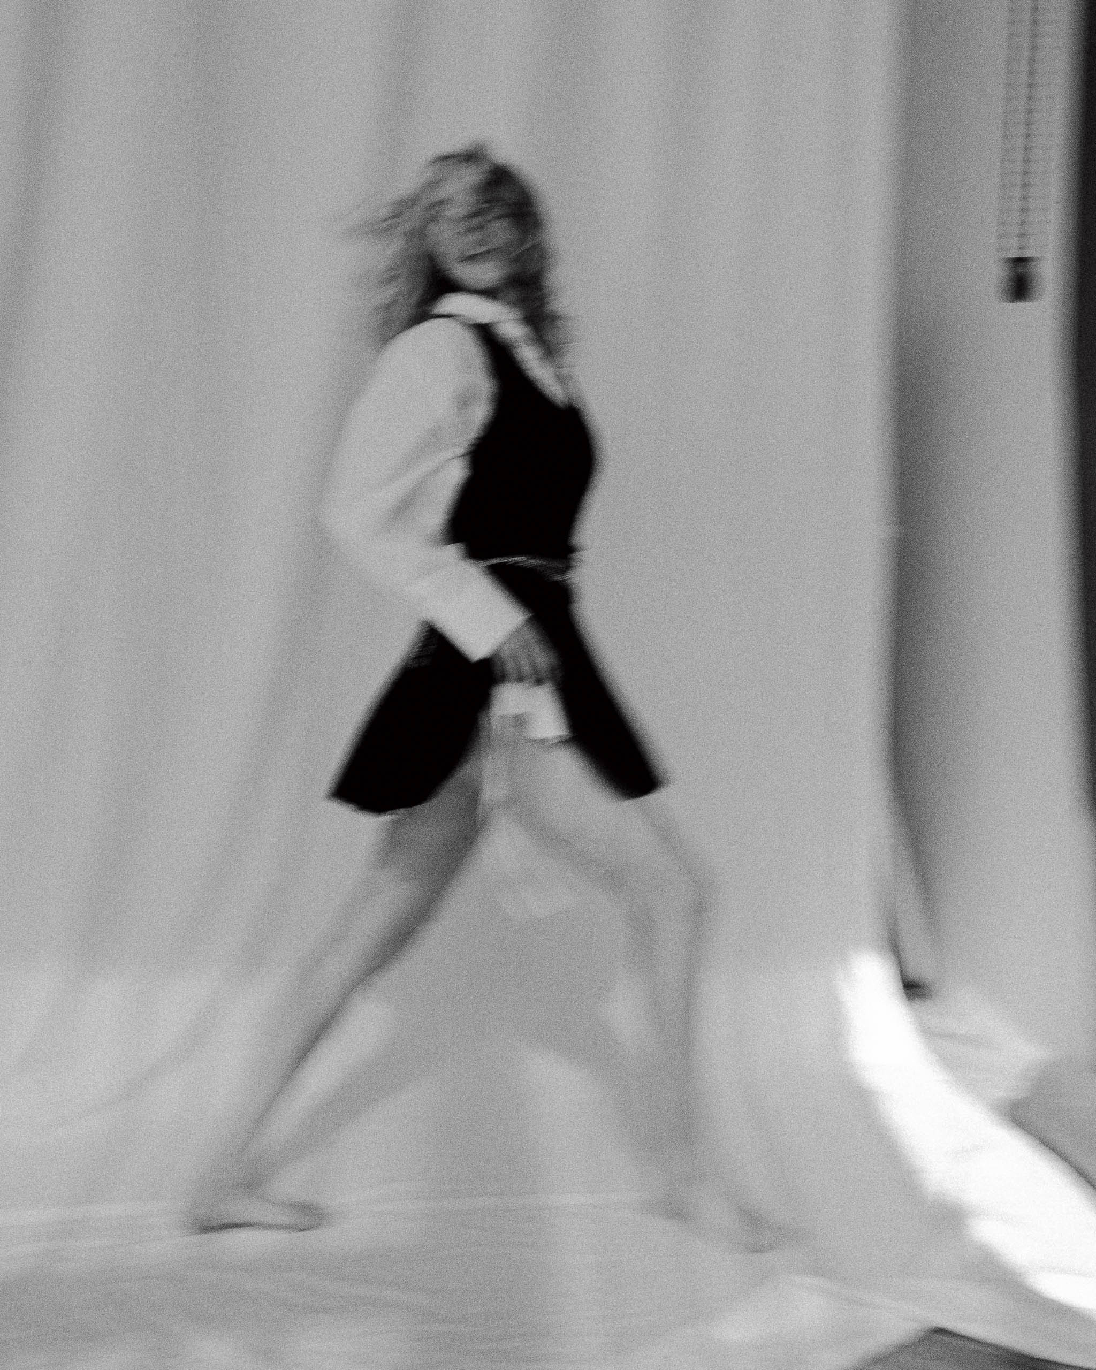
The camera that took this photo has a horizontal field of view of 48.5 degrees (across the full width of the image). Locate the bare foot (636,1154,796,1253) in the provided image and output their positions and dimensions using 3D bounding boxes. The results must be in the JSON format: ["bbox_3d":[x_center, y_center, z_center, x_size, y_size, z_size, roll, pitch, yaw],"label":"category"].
[{"bbox_3d":[0.260,0.790,1.870,0.240,0.100,0.092,2,5,28],"label":"bare foot"}]

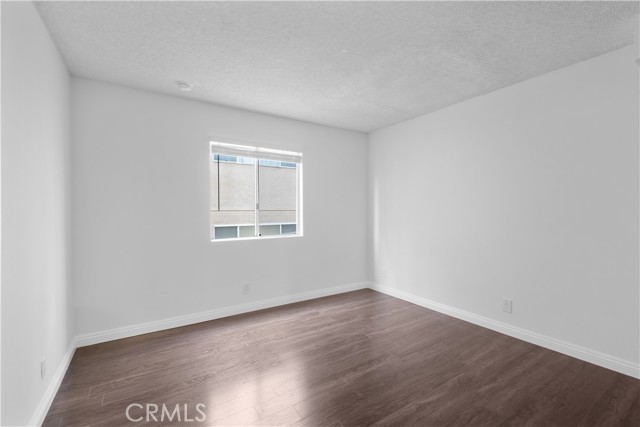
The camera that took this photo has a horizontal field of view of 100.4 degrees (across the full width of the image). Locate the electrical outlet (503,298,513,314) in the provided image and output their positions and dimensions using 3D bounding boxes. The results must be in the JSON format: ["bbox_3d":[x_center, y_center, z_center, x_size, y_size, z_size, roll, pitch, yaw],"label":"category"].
[{"bbox_3d":[1.847,0.911,2.625,0.011,0.126,0.079,-1,1,-33],"label":"electrical outlet"}]

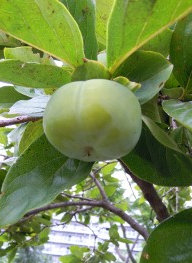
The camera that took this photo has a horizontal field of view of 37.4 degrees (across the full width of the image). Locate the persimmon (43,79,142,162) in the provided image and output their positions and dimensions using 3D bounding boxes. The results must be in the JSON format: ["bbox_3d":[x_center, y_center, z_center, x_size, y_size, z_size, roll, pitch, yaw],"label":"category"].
[{"bbox_3d":[-0.002,-0.007,0.187,0.064,0.052,0.064,4,-31,2],"label":"persimmon"}]

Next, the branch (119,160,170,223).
[{"bbox_3d":[0.077,0.094,0.450,0.027,0.125,0.027,-37,12,2],"label":"branch"}]

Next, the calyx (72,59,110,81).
[{"bbox_3d":[-0.003,-0.043,0.200,0.029,0.014,0.025,3,-30,1],"label":"calyx"}]

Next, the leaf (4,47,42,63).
[{"bbox_3d":[-0.073,-0.079,0.290,0.050,0.012,0.032,0,-24,0],"label":"leaf"}]

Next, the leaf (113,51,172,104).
[{"bbox_3d":[0.035,-0.043,0.225,0.058,0.020,0.042,13,-27,-26],"label":"leaf"}]

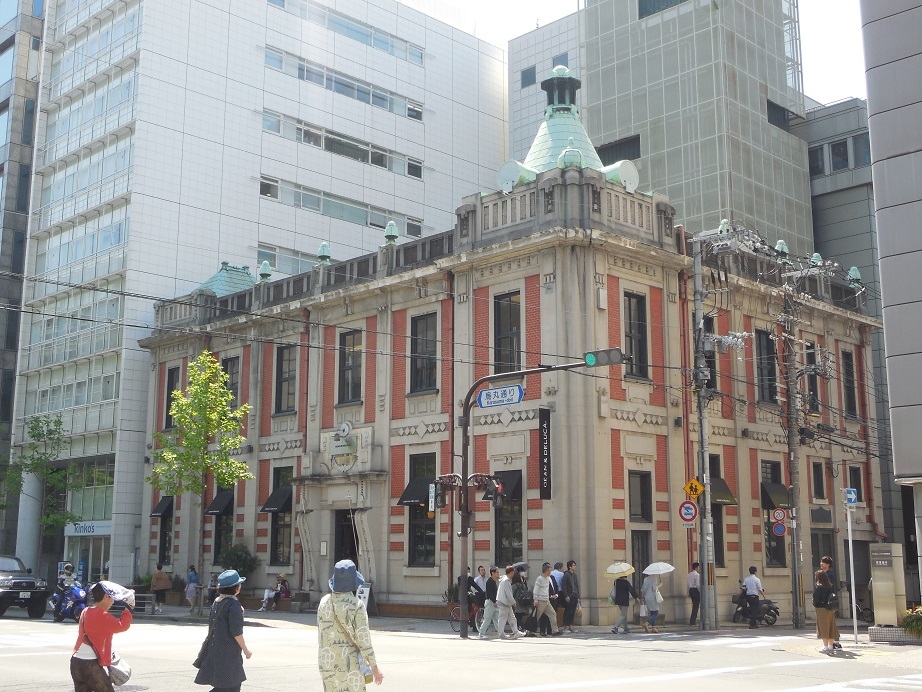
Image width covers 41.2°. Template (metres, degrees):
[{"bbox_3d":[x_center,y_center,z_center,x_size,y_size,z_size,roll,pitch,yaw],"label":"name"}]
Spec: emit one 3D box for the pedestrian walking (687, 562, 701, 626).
[{"bbox_3d":[6.530,6.960,34.359,0.420,1.753,0.500,7,-13,-34],"label":"pedestrian walking"}]

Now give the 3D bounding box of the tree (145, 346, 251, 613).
[{"bbox_3d":[-8.242,4.318,39.367,3.253,8.481,3.186,0,-10,0],"label":"tree"}]

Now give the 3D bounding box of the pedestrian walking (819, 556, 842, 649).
[{"bbox_3d":[6.938,4.851,23.104,0.350,1.730,0.480,8,-13,-36],"label":"pedestrian walking"}]

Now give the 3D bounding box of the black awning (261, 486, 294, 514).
[{"bbox_3d":[-6.639,5.512,43.944,0.575,0.864,1.123,10,-15,-44],"label":"black awning"}]

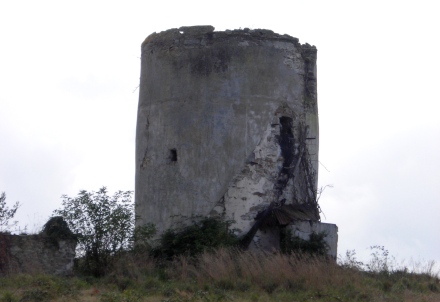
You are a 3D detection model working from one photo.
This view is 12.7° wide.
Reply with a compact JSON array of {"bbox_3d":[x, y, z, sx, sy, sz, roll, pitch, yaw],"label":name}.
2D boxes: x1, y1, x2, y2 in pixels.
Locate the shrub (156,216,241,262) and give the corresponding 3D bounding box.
[{"bbox_3d":[-0.788,2.953,66.200,2.800,1.550,1.700,0,-7,0],"label":"shrub"}]

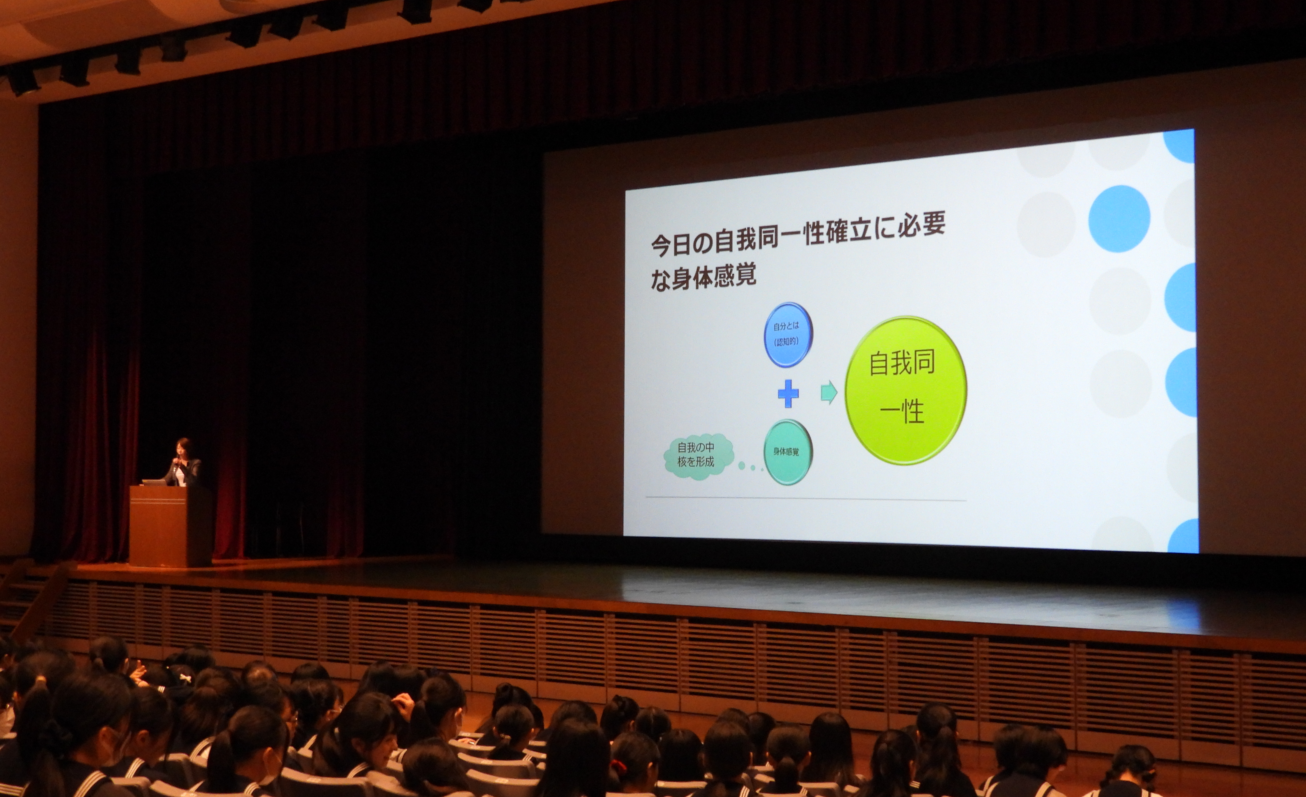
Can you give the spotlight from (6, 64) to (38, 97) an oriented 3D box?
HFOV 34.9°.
[{"bbox_3d":[-8.292,-4.180,27.288,0.310,0.380,0.320,-1,36,38],"label":"spotlight"}]

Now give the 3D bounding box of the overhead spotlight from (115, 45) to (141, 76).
[{"bbox_3d":[-6.543,-4.226,25.889,0.310,0.380,0.320,-1,36,25],"label":"overhead spotlight"}]

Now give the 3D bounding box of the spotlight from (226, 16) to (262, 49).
[{"bbox_3d":[-4.822,-4.321,24.514,0.310,0.380,0.320,0,36,15],"label":"spotlight"}]

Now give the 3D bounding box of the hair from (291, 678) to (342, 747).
[{"bbox_3d":[-1.663,1.547,10.200,0.190,0.310,0.230,-1,-2,33],"label":"hair"}]

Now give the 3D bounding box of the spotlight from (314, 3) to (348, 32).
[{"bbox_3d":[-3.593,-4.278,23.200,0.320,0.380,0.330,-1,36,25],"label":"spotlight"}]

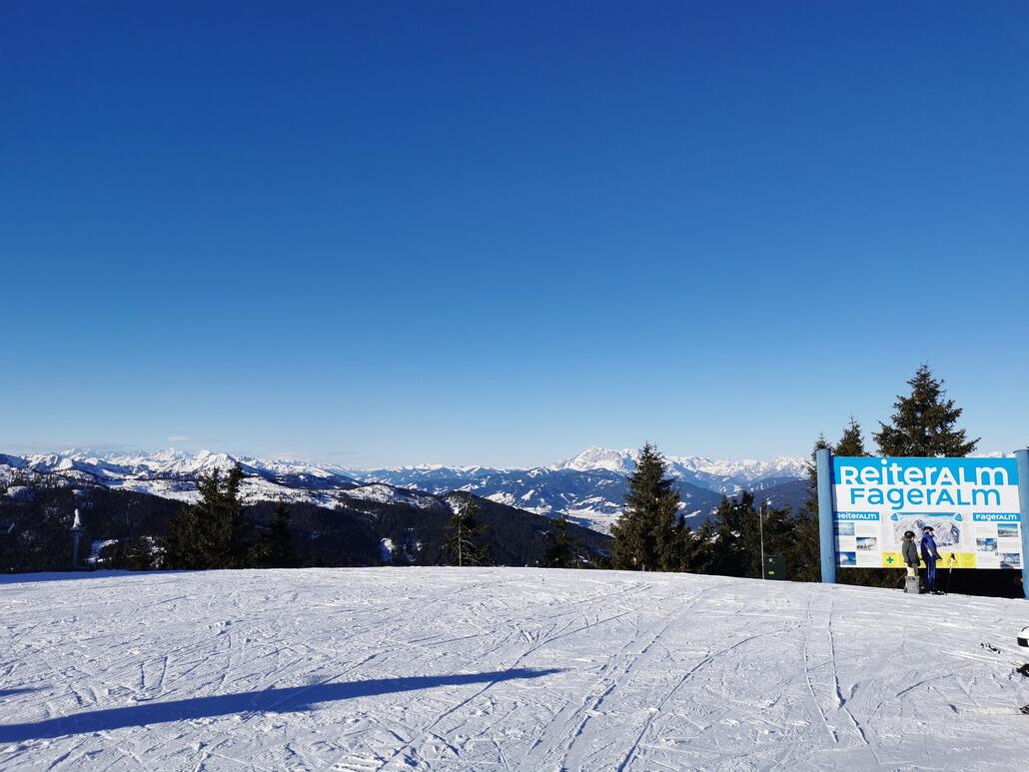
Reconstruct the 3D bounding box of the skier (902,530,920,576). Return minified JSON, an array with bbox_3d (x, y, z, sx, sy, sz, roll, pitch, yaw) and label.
[{"bbox_3d":[10.540,4.670,21.336,0.460,1.619,0.500,3,-6,-25],"label":"skier"}]

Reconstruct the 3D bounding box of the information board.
[{"bbox_3d":[11.464,3.517,22.308,5.217,3.098,0.150,0,-6,0],"label":"information board"}]

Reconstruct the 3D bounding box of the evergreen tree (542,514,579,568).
[{"bbox_3d":[2.447,8.180,41.383,1.881,3.143,1.881,0,-6,0],"label":"evergreen tree"}]

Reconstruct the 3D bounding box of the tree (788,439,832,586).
[{"bbox_3d":[9.750,4.066,25.720,2.006,5.055,2.006,0,-6,0],"label":"tree"}]

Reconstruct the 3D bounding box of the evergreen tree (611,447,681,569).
[{"bbox_3d":[5.304,5.138,32.647,2.875,5.551,2.875,0,-6,0],"label":"evergreen tree"}]

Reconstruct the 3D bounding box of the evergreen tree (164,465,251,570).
[{"bbox_3d":[-13.665,5.986,35.576,3.763,5.042,3.763,0,-6,0],"label":"evergreen tree"}]

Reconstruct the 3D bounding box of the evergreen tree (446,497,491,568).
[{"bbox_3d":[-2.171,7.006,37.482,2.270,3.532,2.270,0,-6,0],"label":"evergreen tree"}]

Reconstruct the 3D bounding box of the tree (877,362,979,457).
[{"bbox_3d":[14.246,3.229,27.816,4.516,8.046,4.516,0,-6,0],"label":"tree"}]

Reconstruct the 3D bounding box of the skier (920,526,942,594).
[{"bbox_3d":[11.023,4.609,21.242,0.520,1.768,0.500,1,-6,-10],"label":"skier"}]

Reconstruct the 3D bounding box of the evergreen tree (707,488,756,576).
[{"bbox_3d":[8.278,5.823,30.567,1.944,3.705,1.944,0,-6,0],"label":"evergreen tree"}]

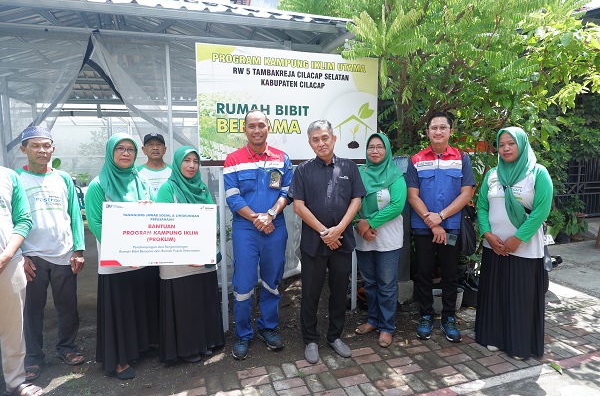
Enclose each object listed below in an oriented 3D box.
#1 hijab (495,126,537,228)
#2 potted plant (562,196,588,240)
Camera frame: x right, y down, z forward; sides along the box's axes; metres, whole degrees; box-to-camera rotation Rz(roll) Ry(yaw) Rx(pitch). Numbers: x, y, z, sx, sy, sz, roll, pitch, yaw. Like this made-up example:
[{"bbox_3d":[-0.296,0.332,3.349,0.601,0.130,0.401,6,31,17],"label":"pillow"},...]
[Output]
[{"bbox_3d":[1.444,-0.129,2.574,0.280,0.685,0.300,4,8,37],"label":"hijab"},{"bbox_3d":[4.433,0.303,6.234,0.370,0.690,0.370,4,8,36],"label":"potted plant"}]

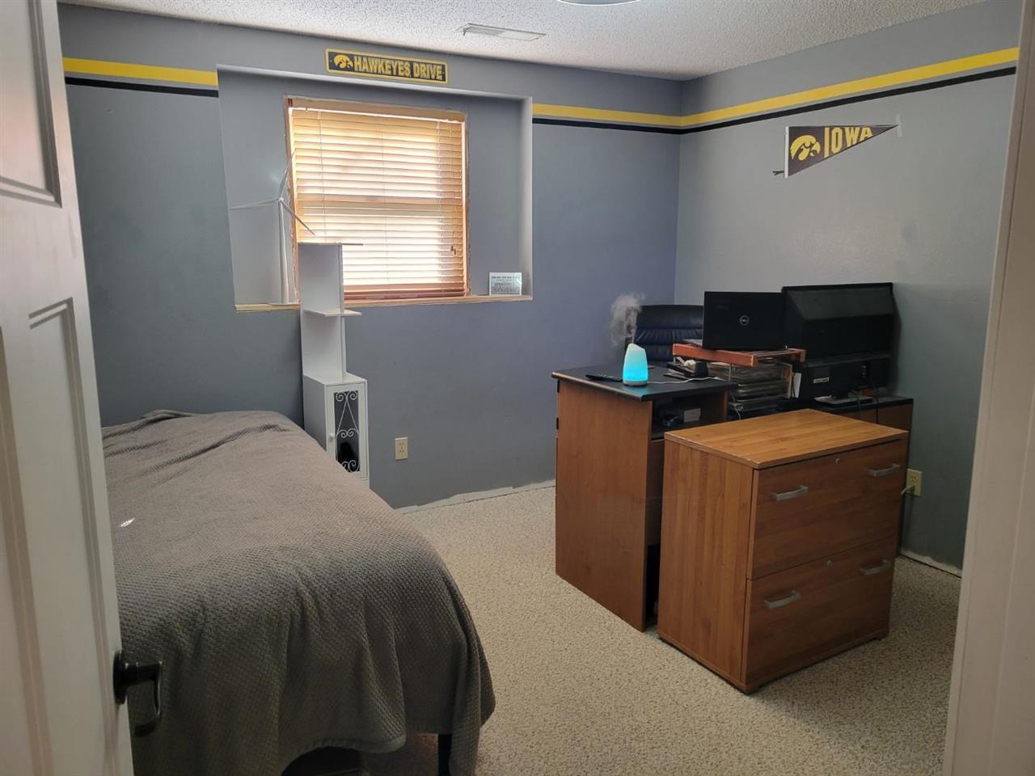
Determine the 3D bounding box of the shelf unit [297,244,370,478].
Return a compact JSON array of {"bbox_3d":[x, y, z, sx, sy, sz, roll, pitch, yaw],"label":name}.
[{"bbox_3d":[-0.854,0.033,3.657,0.209,1.411,0.301,-7,13,-33],"label":"shelf unit"}]

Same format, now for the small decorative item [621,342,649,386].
[{"bbox_3d":[0.450,-0.097,2.961,0.100,0.155,0.100,0,11,0],"label":"small decorative item"}]

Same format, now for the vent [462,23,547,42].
[{"bbox_3d":[-0.072,-1.598,3.511,0.385,0.015,0.125,-6,12,-28],"label":"vent"}]

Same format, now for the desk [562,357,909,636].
[{"bbox_3d":[0.939,0.345,3.417,1.498,0.883,0.618,-6,12,-30],"label":"desk"}]

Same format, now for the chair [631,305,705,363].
[{"bbox_3d":[0.871,0.111,4.106,0.650,1.085,0.670,-1,11,-7],"label":"chair"}]

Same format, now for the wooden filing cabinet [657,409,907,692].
[{"bbox_3d":[0.935,0.530,2.765,0.738,0.762,0.420,-6,12,-30],"label":"wooden filing cabinet"}]

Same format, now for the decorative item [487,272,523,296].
[{"bbox_3d":[-0.074,-0.579,4.312,0.180,0.127,0.040,-1,11,-5],"label":"decorative item"}]

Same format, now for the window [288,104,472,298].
[{"bbox_3d":[-0.679,-0.940,3.974,0.920,0.950,0.060,-6,12,-28],"label":"window"}]

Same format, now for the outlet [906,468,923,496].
[{"bbox_3d":[1.770,0.422,3.474,0.010,0.114,0.070,-6,12,-28],"label":"outlet"}]

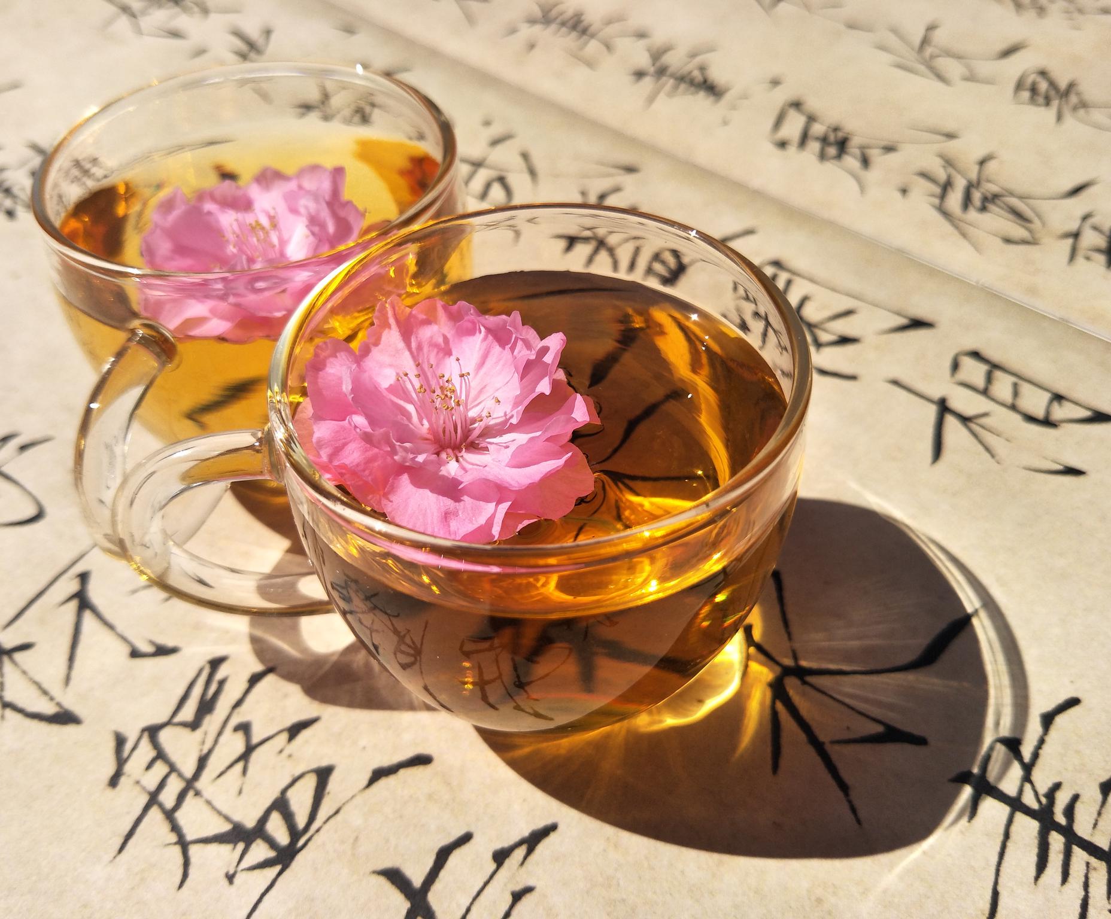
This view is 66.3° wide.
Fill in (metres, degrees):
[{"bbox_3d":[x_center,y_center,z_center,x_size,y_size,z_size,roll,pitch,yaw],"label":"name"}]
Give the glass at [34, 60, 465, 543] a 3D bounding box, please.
[{"bbox_3d":[-0.062,-0.029,0.180,0.084,0.061,0.110,12,49,11],"label":"glass"}]

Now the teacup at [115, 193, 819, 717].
[{"bbox_3d":[-0.014,0.006,0.148,0.110,0.061,0.084,-14,49,-11],"label":"teacup"}]

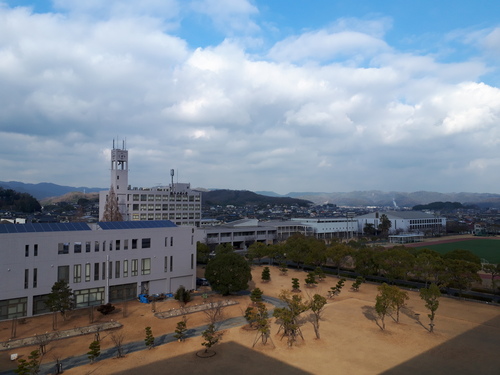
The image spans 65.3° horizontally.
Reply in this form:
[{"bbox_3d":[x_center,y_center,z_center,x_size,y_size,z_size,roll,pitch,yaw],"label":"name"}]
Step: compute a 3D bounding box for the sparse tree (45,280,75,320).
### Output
[{"bbox_3d":[-27.789,16.544,57.040,4.231,5.817,4.231,1,-3,-25],"label":"sparse tree"}]

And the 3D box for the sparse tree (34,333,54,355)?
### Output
[{"bbox_3d":[-23.670,17.930,44.750,2.060,2.420,2.060,0,-3,0],"label":"sparse tree"}]

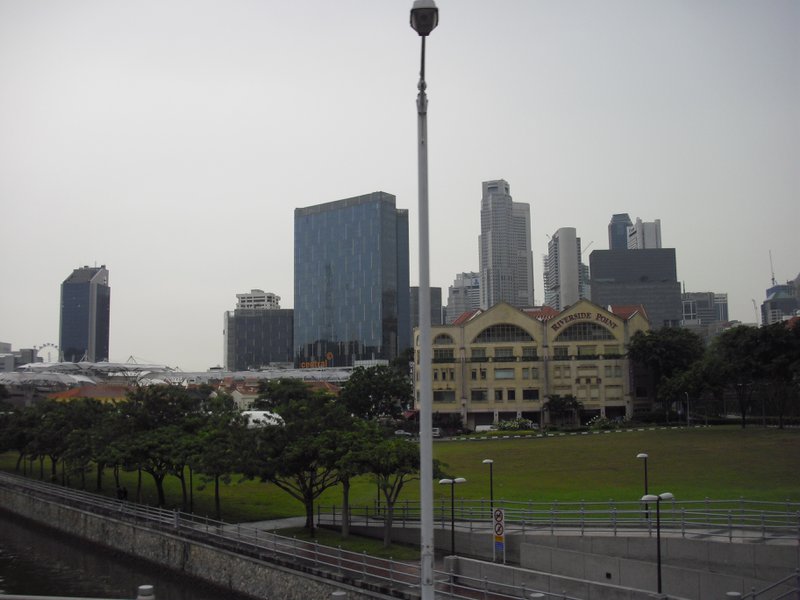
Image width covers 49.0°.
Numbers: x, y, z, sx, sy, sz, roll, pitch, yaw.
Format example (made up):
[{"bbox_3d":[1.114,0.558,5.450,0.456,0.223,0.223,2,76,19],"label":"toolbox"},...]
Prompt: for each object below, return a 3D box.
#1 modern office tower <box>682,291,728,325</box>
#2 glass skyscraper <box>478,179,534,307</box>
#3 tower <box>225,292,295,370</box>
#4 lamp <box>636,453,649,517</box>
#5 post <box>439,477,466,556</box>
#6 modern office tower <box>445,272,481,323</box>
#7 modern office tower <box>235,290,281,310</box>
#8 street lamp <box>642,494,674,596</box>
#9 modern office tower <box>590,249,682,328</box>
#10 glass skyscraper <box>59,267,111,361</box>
[{"bbox_3d":[320.728,49.279,913.889,44.000,110.770,40.000,-1,-6,3],"label":"modern office tower"},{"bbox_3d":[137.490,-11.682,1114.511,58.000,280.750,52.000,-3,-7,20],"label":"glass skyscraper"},{"bbox_3d":[-84.651,31.018,526.054,40.000,71.530,27.000,-1,-6,0],"label":"tower"},{"bbox_3d":[13.075,9.975,46.930,0.450,3.400,0.750,-3,-7,20],"label":"lamp"},{"bbox_3d":[2.364,9.674,39.014,1.350,3.380,0.400,4,-8,-39],"label":"post"},{"bbox_3d":[82.516,49.173,1135.850,40.000,165.870,40.000,-3,-7,20],"label":"modern office tower"},{"bbox_3d":[-119.434,42.092,739.620,36.000,97.510,28.000,-1,-6,3],"label":"modern office tower"},{"bbox_3d":[9.064,8.515,30.712,1.300,3.400,0.400,4,-8,-39],"label":"street lamp"},{"bbox_3d":[234.230,24.917,861.734,88.000,149.830,45.000,-1,-6,3],"label":"modern office tower"},{"bbox_3d":[-283.911,34.177,787.939,33.000,127.990,28.000,-2,-6,7],"label":"glass skyscraper"}]

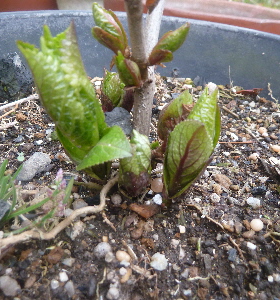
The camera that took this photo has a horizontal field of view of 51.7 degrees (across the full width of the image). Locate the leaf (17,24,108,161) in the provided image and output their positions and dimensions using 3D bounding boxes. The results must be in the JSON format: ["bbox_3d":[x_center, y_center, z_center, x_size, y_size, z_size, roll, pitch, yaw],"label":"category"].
[{"bbox_3d":[-0.031,-0.023,0.117,0.025,0.053,0.019,-17,21,-11],"label":"leaf"}]

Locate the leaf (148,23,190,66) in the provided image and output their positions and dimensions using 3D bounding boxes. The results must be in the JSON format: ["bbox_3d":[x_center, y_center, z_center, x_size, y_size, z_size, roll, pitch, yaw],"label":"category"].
[{"bbox_3d":[0.021,-0.075,0.203,0.015,0.036,0.013,43,27,-22],"label":"leaf"}]

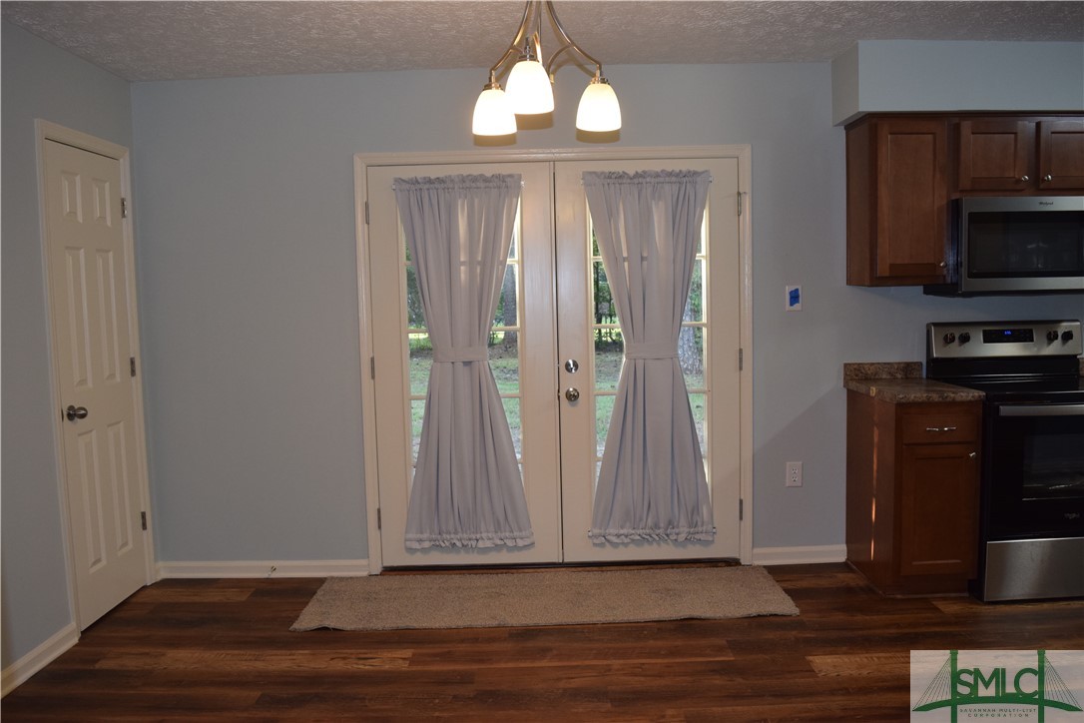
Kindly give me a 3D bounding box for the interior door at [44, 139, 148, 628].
[{"bbox_3d":[-1.969,0.107,3.595,0.040,2.048,0.595,-1,4,0],"label":"interior door"}]

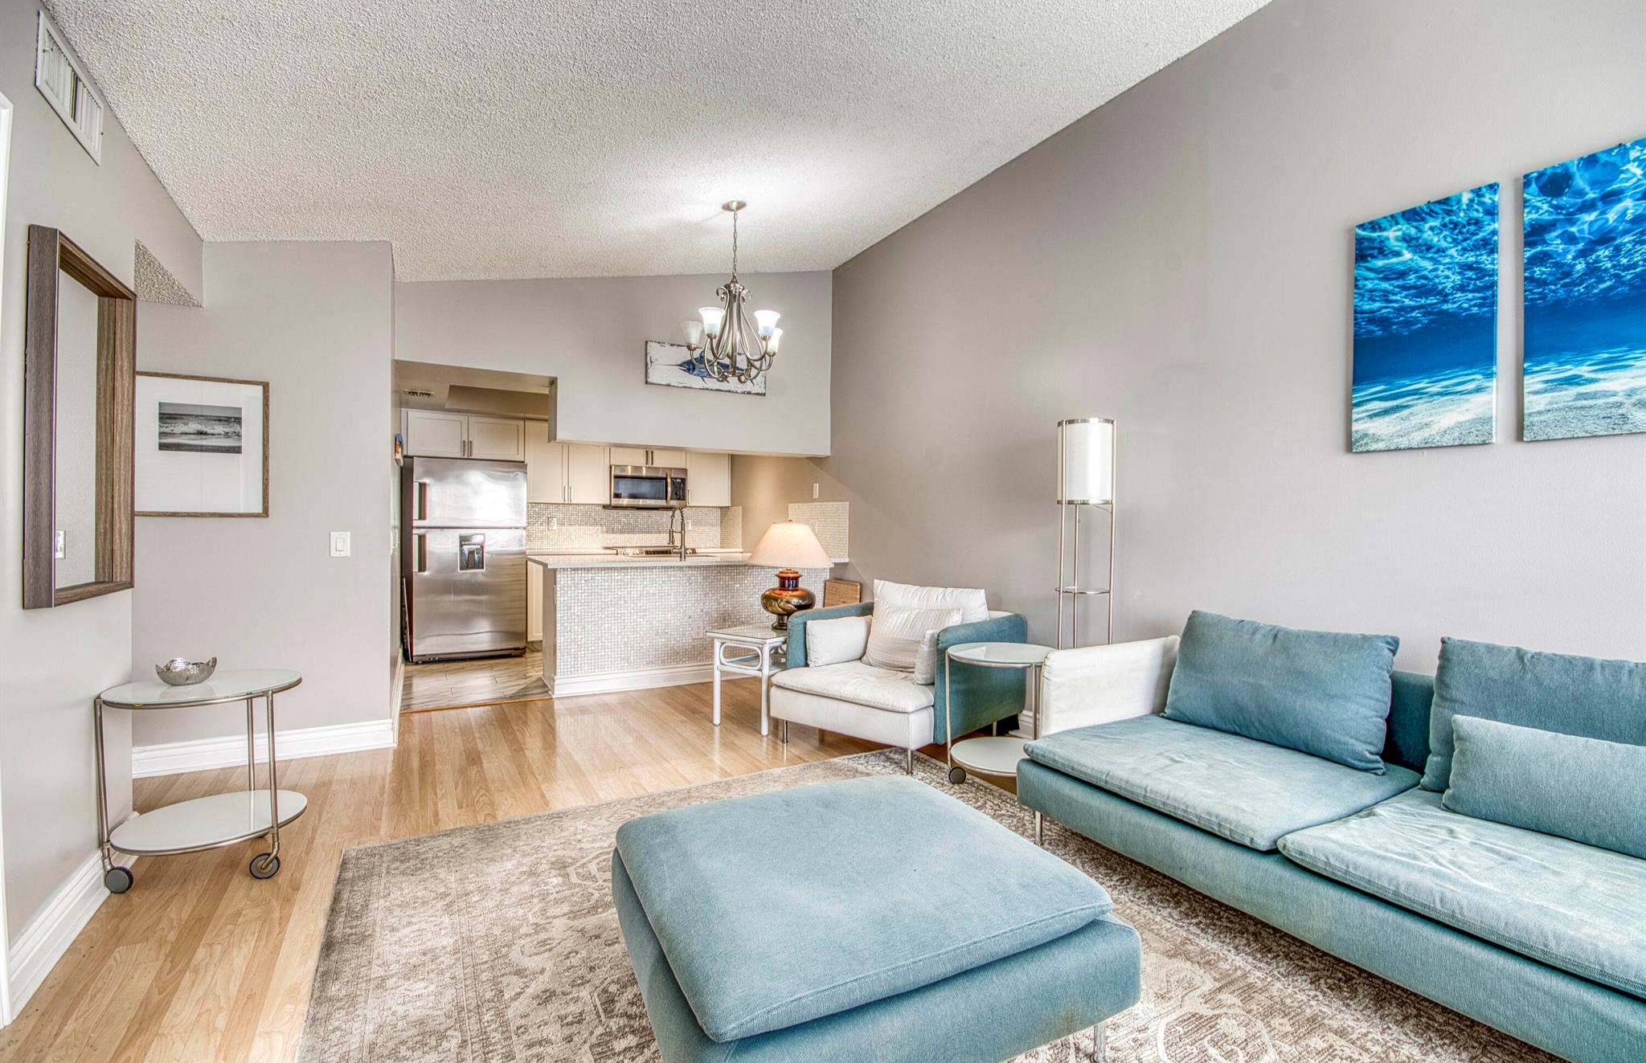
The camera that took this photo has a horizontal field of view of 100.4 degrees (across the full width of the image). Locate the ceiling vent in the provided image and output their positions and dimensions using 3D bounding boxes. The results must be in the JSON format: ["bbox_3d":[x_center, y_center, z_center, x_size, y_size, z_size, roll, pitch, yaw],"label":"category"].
[{"bbox_3d":[-2.019,-1.169,1.837,0.020,0.188,0.380,0,0,-30],"label":"ceiling vent"}]

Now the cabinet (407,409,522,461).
[{"bbox_3d":[-3.203,-0.820,6.143,0.942,0.378,0.340,1,0,-31],"label":"cabinet"}]

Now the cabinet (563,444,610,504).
[{"bbox_3d":[-2.311,-0.634,6.691,0.388,0.743,0.340,1,0,-31],"label":"cabinet"}]

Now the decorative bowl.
[{"bbox_3d":[-2.087,0.454,2.246,0.150,0.085,0.145,1,0,-31],"label":"decorative bowl"}]

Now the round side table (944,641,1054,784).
[{"bbox_3d":[0.781,0.840,2.999,0.510,0.620,0.510,1,0,0],"label":"round side table"}]

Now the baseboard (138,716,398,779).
[{"bbox_3d":[-2.642,1.035,3.310,1.000,0.137,0.020,1,0,-31],"label":"baseboard"}]

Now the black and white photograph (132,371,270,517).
[{"bbox_3d":[-2.908,-0.397,3.211,0.500,0.655,0.030,0,0,-30],"label":"black and white photograph"}]

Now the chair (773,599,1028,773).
[{"bbox_3d":[0.421,0.781,3.781,1.010,0.720,1.020,1,0,41],"label":"chair"}]

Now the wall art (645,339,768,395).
[{"bbox_3d":[-0.846,-1.219,5.155,0.945,0.310,0.030,0,0,-30],"label":"wall art"}]

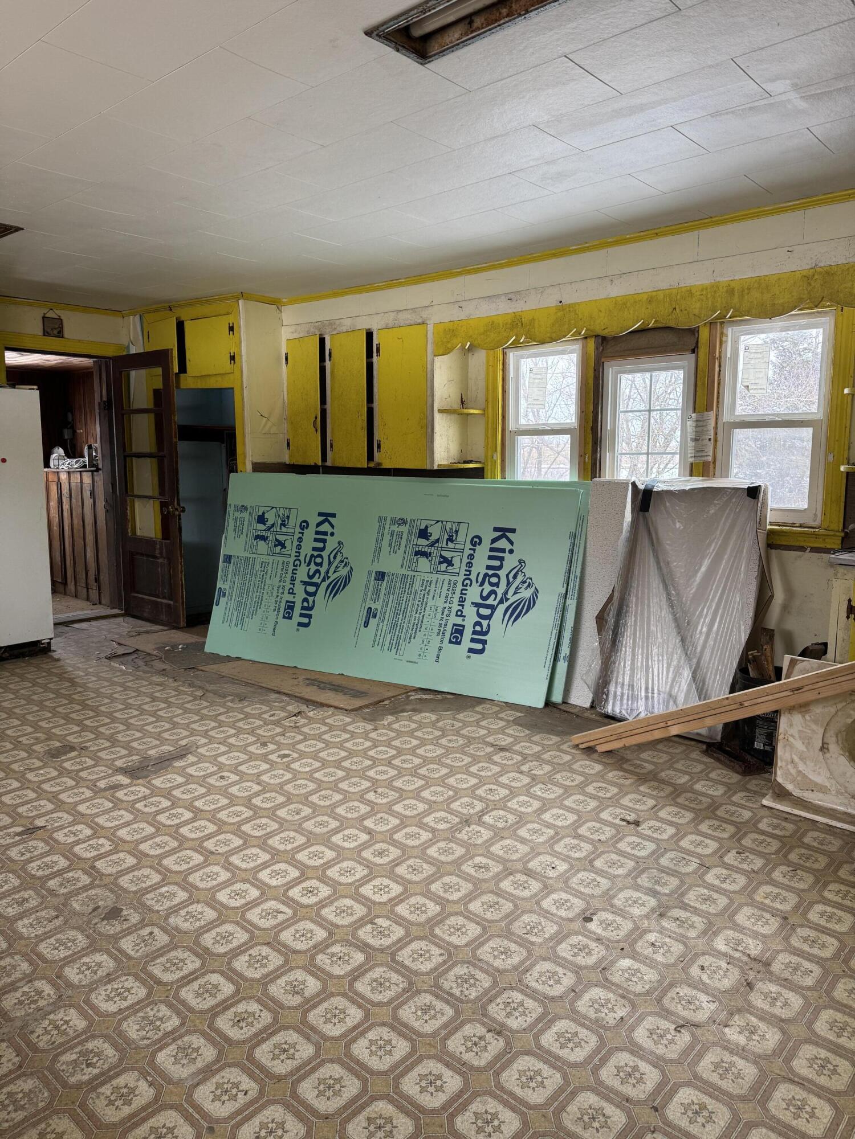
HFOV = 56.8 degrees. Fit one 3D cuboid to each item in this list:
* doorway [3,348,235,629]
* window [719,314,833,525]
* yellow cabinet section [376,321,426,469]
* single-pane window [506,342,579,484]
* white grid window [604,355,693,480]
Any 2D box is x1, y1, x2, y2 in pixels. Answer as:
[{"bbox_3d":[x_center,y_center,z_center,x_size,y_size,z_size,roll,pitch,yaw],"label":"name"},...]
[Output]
[{"bbox_3d":[-2.435,-0.588,5.936,0.780,2.080,0.980,8,11,41],"label":"doorway"},{"bbox_3d":[1.593,-0.679,3.630,0.489,0.918,0.090,8,11,41],"label":"window"},{"bbox_3d":[-0.066,-1.150,5.356,0.480,0.920,0.320,8,11,42],"label":"yellow cabinet section"},{"bbox_3d":[0.667,-0.787,4.447,0.493,0.901,0.090,8,11,41],"label":"single-pane window"},{"bbox_3d":[1.133,-0.677,4.044,0.489,0.778,0.090,8,11,41],"label":"white grid window"}]

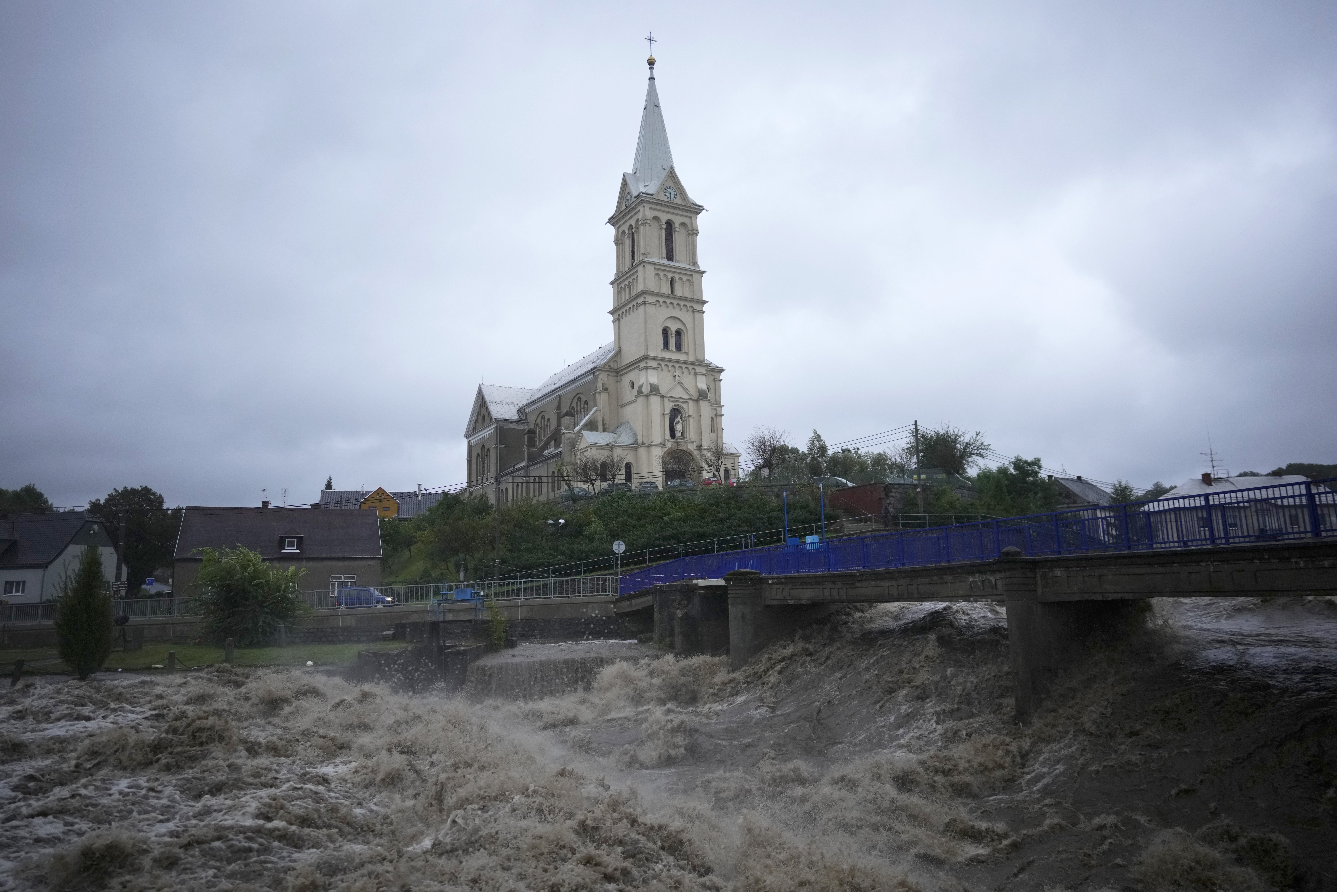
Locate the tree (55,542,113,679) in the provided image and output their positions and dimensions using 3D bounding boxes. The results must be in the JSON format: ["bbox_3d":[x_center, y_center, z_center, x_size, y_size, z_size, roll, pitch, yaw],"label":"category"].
[{"bbox_3d":[-20.659,5.871,31.500,1.750,4.700,1.750,5,-12,-33],"label":"tree"}]

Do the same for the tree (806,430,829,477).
[{"bbox_3d":[14.532,1.122,87.000,2.200,5.400,2.200,-3,-10,9],"label":"tree"}]

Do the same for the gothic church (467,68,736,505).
[{"bbox_3d":[-11.296,-17.211,117.261,21.000,52.000,48.500,4,-11,-30],"label":"gothic church"}]

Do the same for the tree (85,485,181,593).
[{"bbox_3d":[-46.767,8.777,78.000,7.400,10.400,7.200,4,-11,-31],"label":"tree"}]

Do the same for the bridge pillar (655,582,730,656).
[{"bbox_3d":[1.121,8.320,42.500,3.400,3.800,3.200,3,-11,-24],"label":"bridge pillar"}]

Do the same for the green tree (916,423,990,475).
[{"bbox_3d":[25.234,0.833,79.000,6.200,5.600,5.800,-5,-10,18],"label":"green tree"}]

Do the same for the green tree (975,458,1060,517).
[{"bbox_3d":[28.147,3.629,72.000,6.400,5.500,5.800,-6,-11,21],"label":"green tree"}]

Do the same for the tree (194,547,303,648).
[{"bbox_3d":[-23.767,8.524,50.500,5.800,5.500,5.200,3,-11,-25],"label":"tree"}]

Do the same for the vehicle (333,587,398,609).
[{"bbox_3d":[-19.648,9.994,58.000,3.950,1.620,1.700,-3,-10,9],"label":"vehicle"}]

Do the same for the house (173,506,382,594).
[{"bbox_3d":[-30.076,8.881,68.860,13.800,8.400,9.400,3,-11,-27],"label":"house"}]

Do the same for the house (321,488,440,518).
[{"bbox_3d":[-38.857,9.725,120.529,15.200,7.200,9.000,2,-11,-20],"label":"house"}]

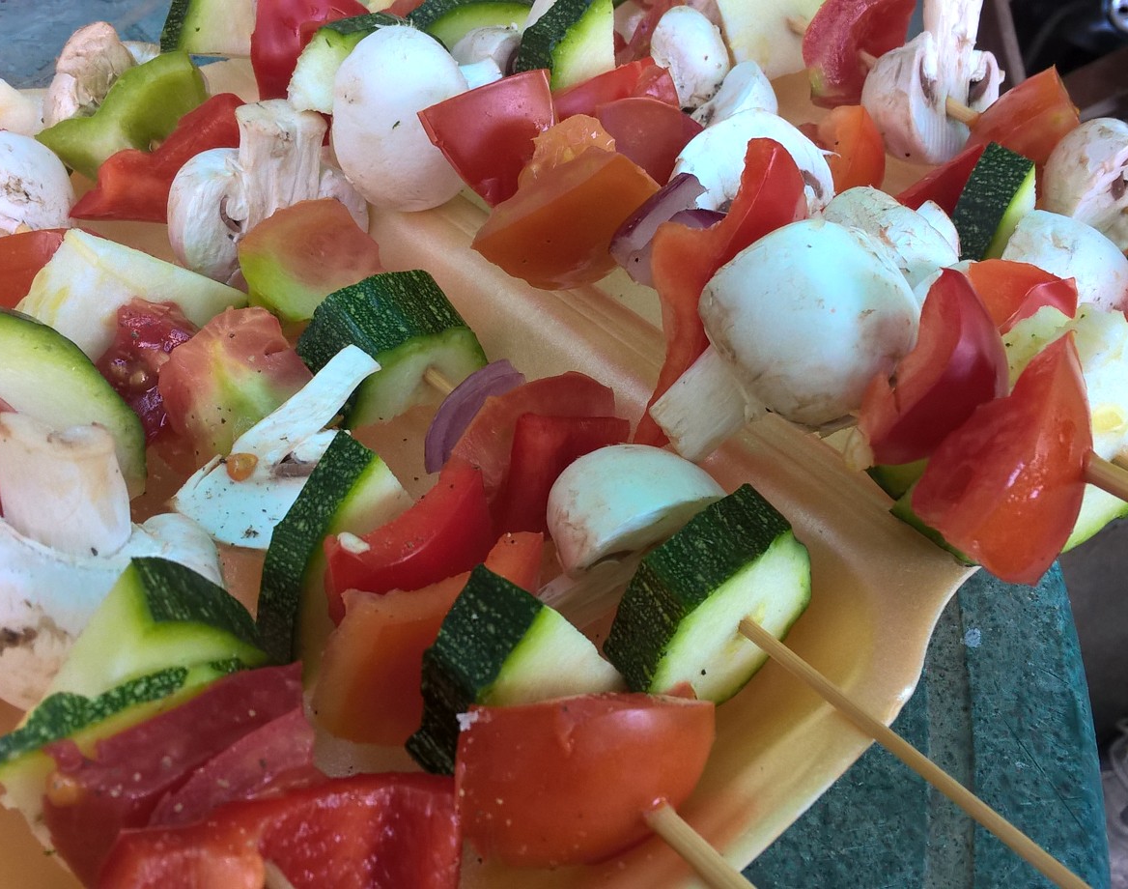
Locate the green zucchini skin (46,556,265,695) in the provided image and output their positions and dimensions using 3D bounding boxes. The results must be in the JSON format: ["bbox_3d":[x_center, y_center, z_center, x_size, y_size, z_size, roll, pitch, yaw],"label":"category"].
[{"bbox_3d":[-0.078,0.036,0.248,0.038,0.024,0.023,-13,48,-8],"label":"green zucchini skin"}]

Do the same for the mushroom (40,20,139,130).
[{"bbox_3d":[-0.139,-0.108,0.380,0.027,0.032,0.025,-36,55,-25],"label":"mushroom"}]

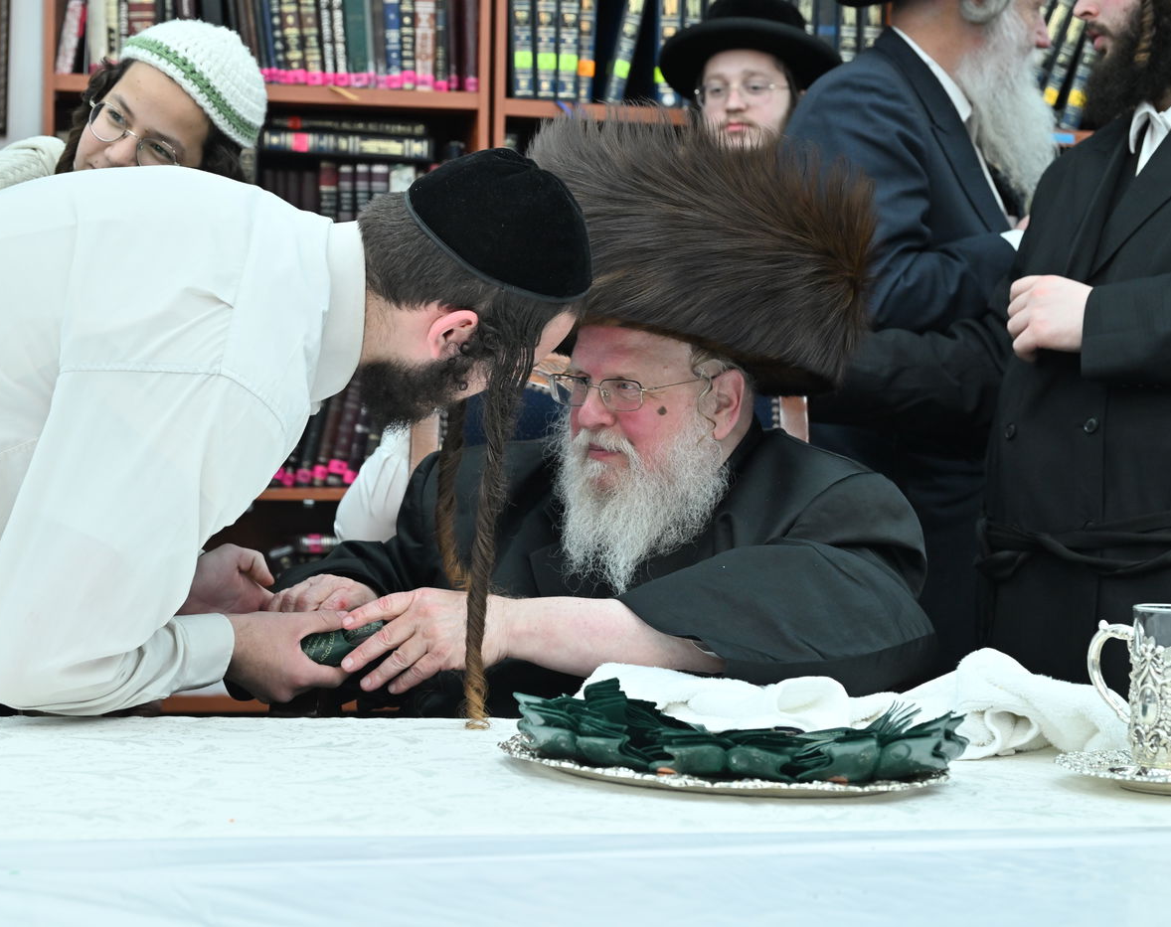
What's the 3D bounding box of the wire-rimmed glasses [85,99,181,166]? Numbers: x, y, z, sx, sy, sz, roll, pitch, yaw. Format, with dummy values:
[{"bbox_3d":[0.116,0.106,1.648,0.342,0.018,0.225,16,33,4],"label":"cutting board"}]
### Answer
[{"bbox_3d":[-0.514,-0.369,2.700,0.128,0.042,0.135,35,0,-1],"label":"wire-rimmed glasses"}]

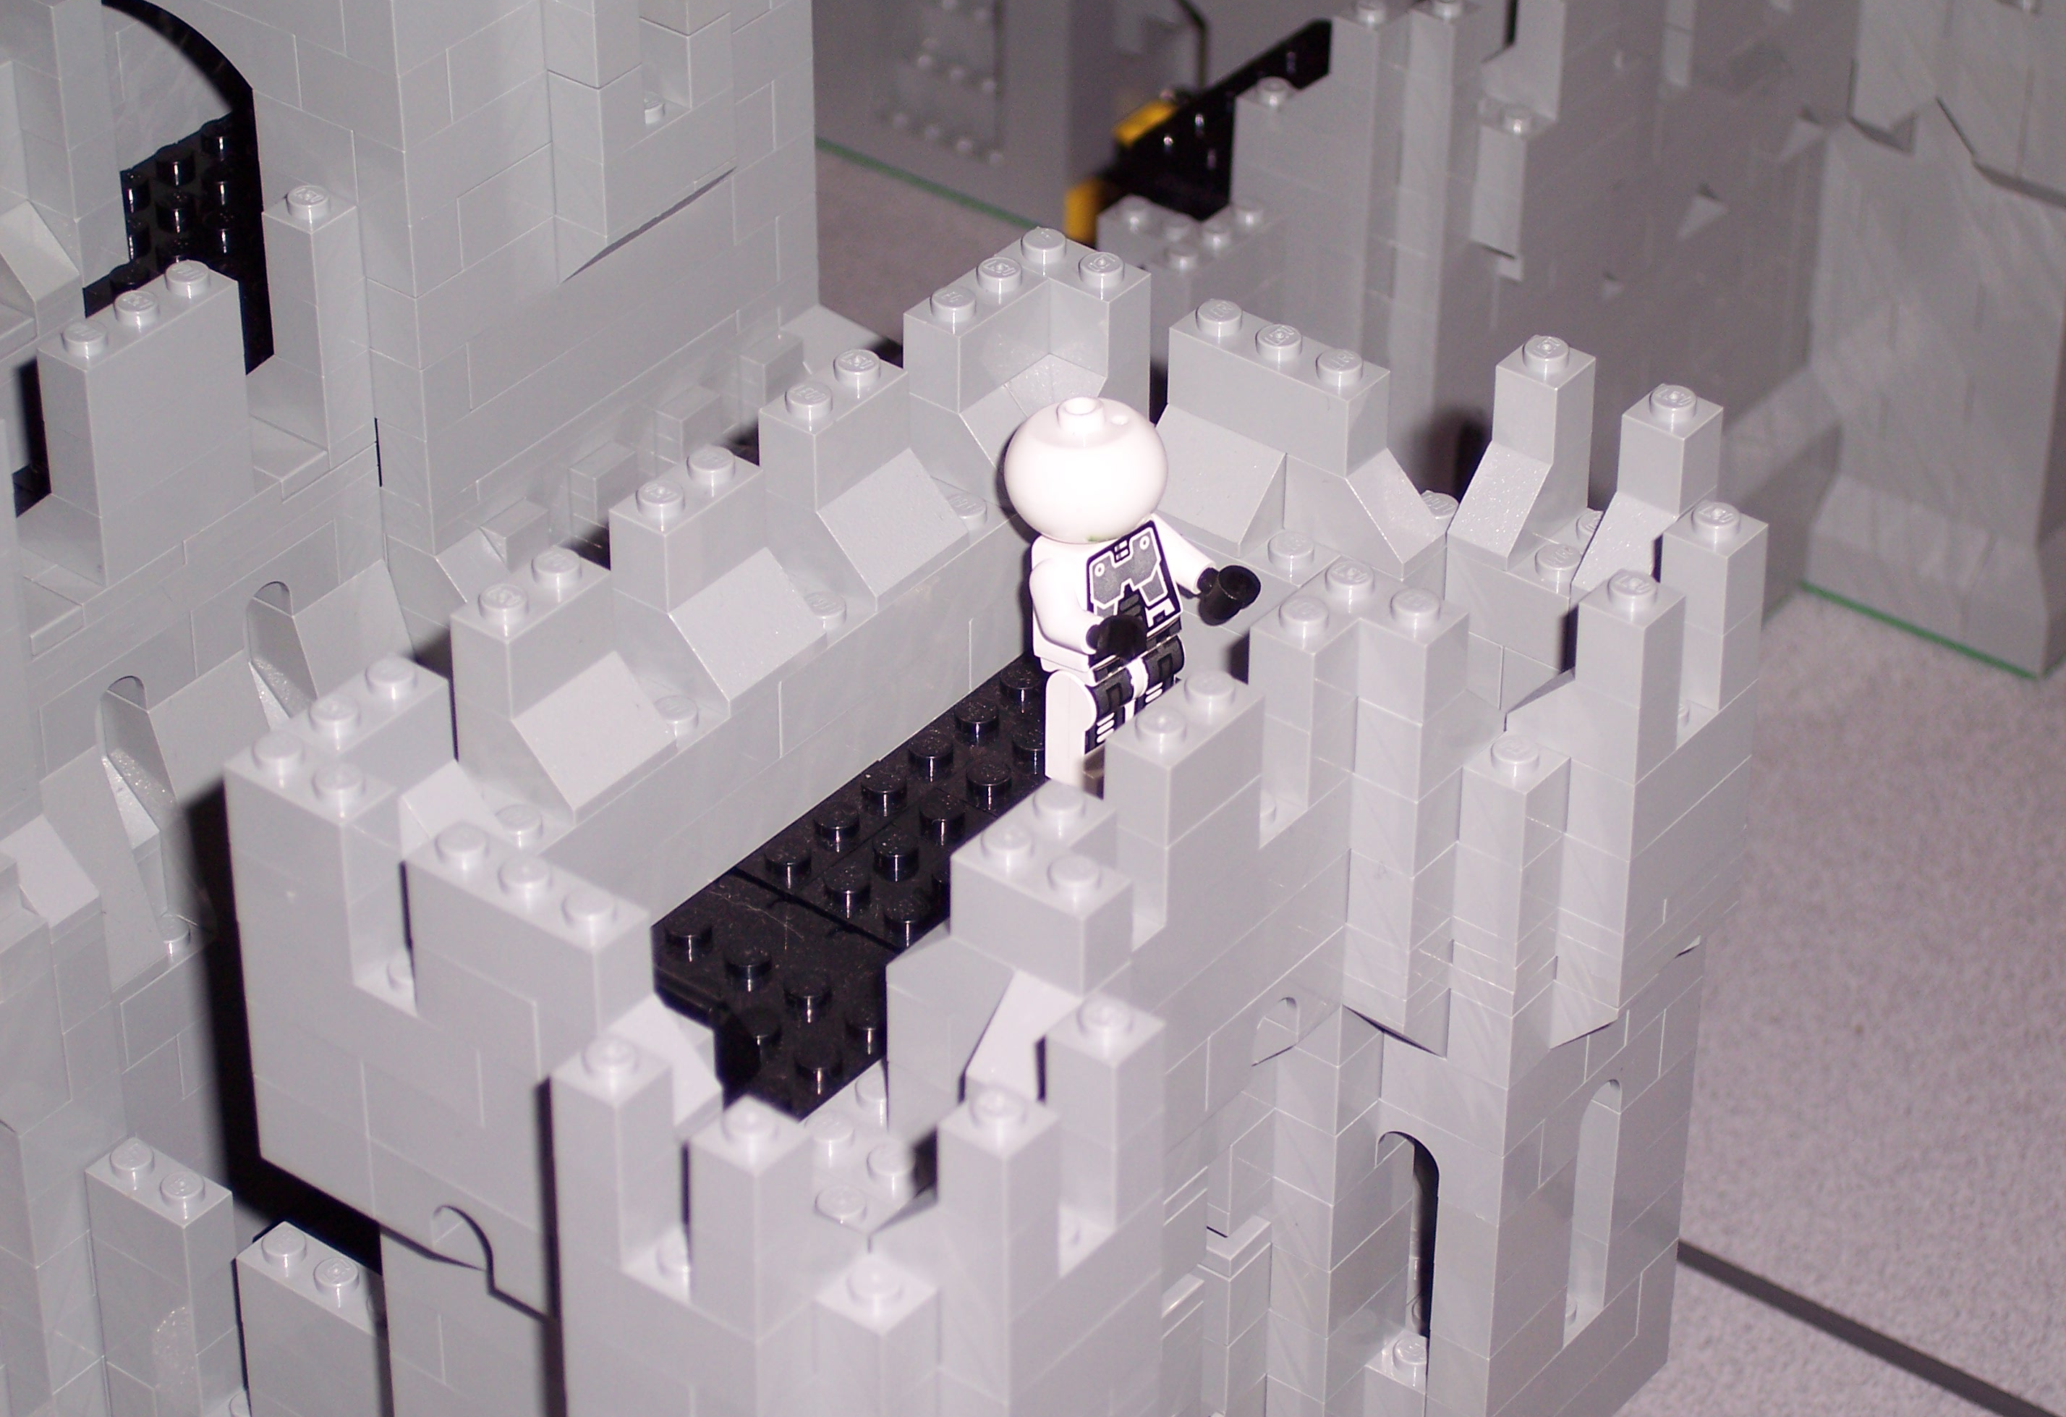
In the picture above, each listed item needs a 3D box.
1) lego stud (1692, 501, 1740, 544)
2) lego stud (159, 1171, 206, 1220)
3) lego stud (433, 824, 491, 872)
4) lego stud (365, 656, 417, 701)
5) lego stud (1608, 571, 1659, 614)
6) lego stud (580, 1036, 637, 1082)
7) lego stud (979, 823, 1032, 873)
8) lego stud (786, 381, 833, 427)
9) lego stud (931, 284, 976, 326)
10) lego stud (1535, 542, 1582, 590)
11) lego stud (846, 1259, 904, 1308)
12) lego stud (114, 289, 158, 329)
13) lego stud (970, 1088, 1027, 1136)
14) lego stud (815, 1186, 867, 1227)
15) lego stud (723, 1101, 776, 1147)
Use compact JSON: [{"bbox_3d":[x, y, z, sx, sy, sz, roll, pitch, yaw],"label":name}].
[{"bbox_3d":[0.070,-0.019,0.634,0.005,0.002,0.005,0,36,0],"label":"lego stud"},{"bbox_3d":[-0.097,0.055,0.711,0.005,0.002,0.005,25,42,30],"label":"lego stud"},{"bbox_3d":[-0.054,0.013,0.589,0.005,0.002,0.005,0,36,0],"label":"lego stud"},{"bbox_3d":[-0.063,-0.003,0.612,0.005,0.002,0.005,0,36,0],"label":"lego stud"},{"bbox_3d":[0.060,-0.012,0.624,0.005,0.002,0.005,0,36,0],"label":"lego stud"},{"bbox_3d":[-0.038,0.032,0.564,0.005,0.002,0.005,0,36,0],"label":"lego stud"},{"bbox_3d":[-0.003,0.013,0.588,0.005,0.002,0.005,0,36,0],"label":"lego stud"},{"bbox_3d":[-0.023,-0.032,0.652,0.005,0.002,0.005,0,36,0],"label":"lego stud"},{"bbox_3d":[-0.009,-0.043,0.668,0.005,0.002,0.005,0,36,0],"label":"lego stud"},{"bbox_3d":[0.056,-0.015,0.663,0.005,0.002,0.005,25,42,30],"label":"lego stud"},{"bbox_3d":[-0.014,0.052,0.567,0.005,0.002,0.005,0,36,0],"label":"lego stud"},{"bbox_3d":[-0.101,-0.045,0.696,0.005,0.002,0.005,0,36,0],"label":"lego stud"},{"bbox_3d":[-0.003,0.036,0.558,0.005,0.002,0.005,0,36,0],"label":"lego stud"},{"bbox_3d":[-0.019,0.049,0.604,0.005,0.002,0.005,0,36,0],"label":"lego stud"},{"bbox_3d":[-0.025,0.037,0.554,0.005,0.002,0.005,0,36,0],"label":"lego stud"}]

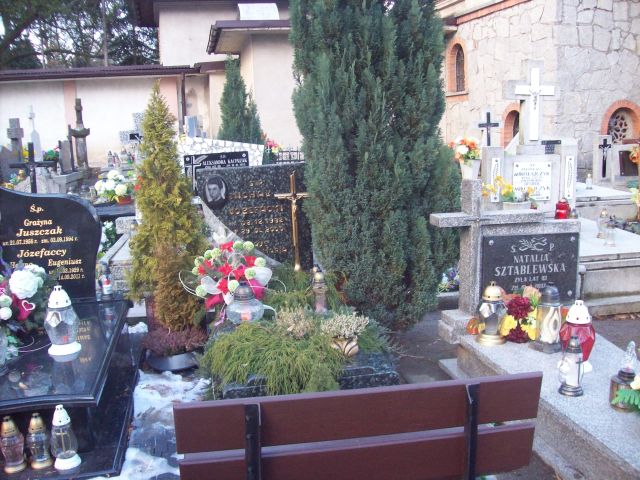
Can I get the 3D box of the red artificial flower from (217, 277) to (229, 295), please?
[{"bbox_3d":[-0.586,0.276,4.000,0.080,0.110,0.070,-3,10,-8],"label":"red artificial flower"}]

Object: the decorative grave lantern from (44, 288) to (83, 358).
[{"bbox_3d":[-1.395,0.432,3.620,0.185,0.345,0.185,-3,9,-12],"label":"decorative grave lantern"}]

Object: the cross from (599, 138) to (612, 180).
[{"bbox_3d":[4.289,-1.232,10.000,0.210,0.600,0.070,-3,10,-12],"label":"cross"}]

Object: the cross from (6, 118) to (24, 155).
[{"bbox_3d":[-5.490,-1.866,12.000,0.310,0.640,0.160,-3,9,-12],"label":"cross"}]

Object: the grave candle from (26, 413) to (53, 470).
[{"bbox_3d":[-1.209,0.857,2.869,0.100,0.237,0.100,-3,10,-11],"label":"grave candle"}]

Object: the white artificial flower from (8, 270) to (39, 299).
[{"bbox_3d":[-1.492,0.224,3.350,0.145,0.130,0.130,-3,10,-11],"label":"white artificial flower"}]

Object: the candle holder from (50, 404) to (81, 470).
[{"bbox_3d":[-1.093,0.838,2.852,0.118,0.276,0.118,-3,10,-11],"label":"candle holder"}]

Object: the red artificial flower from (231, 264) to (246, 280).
[{"bbox_3d":[-0.500,0.199,4.080,0.090,0.090,0.050,-2,9,-7],"label":"red artificial flower"}]

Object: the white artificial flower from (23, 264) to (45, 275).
[{"bbox_3d":[-1.614,0.186,3.750,0.120,0.100,0.100,-8,12,-33],"label":"white artificial flower"}]

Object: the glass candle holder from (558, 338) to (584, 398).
[{"bbox_3d":[1.119,0.553,2.948,0.107,0.257,0.107,-3,10,-12],"label":"glass candle holder"}]

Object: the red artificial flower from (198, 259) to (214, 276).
[{"bbox_3d":[-0.699,0.166,4.100,0.095,0.105,0.070,0,10,8],"label":"red artificial flower"}]

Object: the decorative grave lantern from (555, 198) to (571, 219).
[{"bbox_3d":[2.517,-0.318,6.900,0.155,0.220,0.155,-3,10,-12],"label":"decorative grave lantern"}]

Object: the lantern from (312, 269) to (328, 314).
[{"bbox_3d":[0.003,0.332,4.250,0.095,0.300,0.095,-3,9,-12],"label":"lantern"}]

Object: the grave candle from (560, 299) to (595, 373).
[{"bbox_3d":[1.211,0.451,3.137,0.165,0.333,0.165,-3,10,-12],"label":"grave candle"}]

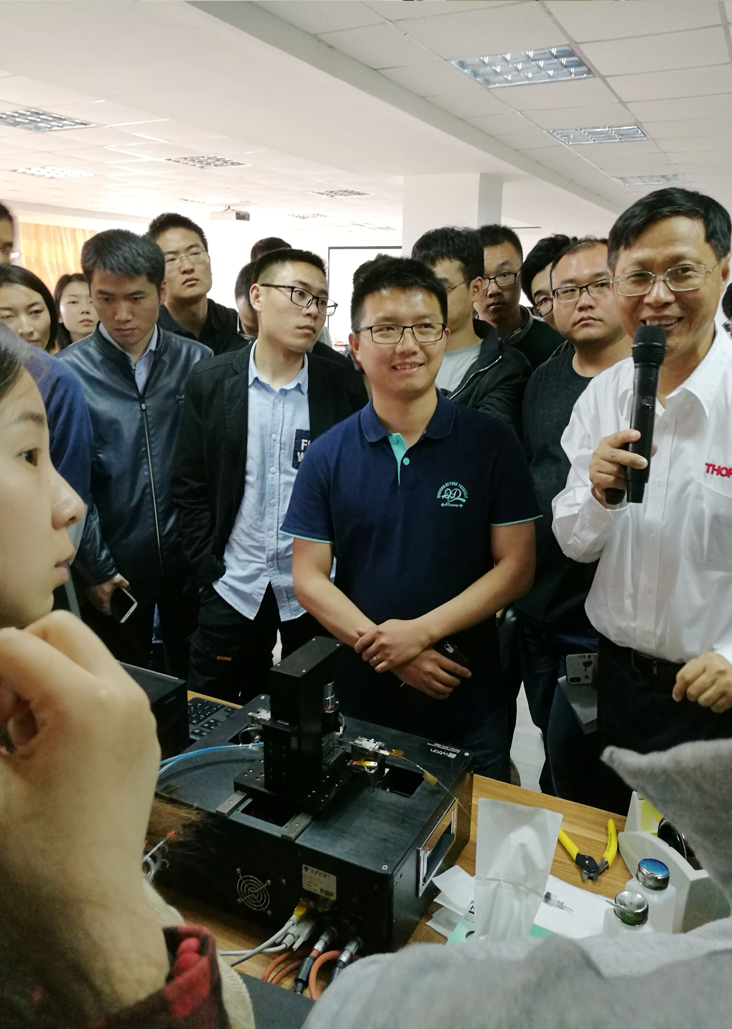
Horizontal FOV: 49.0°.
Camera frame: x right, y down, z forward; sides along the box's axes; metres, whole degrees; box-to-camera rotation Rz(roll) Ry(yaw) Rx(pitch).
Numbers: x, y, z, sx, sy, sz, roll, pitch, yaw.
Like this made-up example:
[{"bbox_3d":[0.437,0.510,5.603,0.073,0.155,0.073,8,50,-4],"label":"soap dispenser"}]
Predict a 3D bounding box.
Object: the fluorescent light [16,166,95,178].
[{"bbox_3d":[-2.961,-3.271,7.616,0.590,0.070,0.590,8,17,26],"label":"fluorescent light"}]

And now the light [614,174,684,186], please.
[{"bbox_3d":[2.659,-3.144,7.466,0.590,0.070,0.590,8,17,26],"label":"light"}]

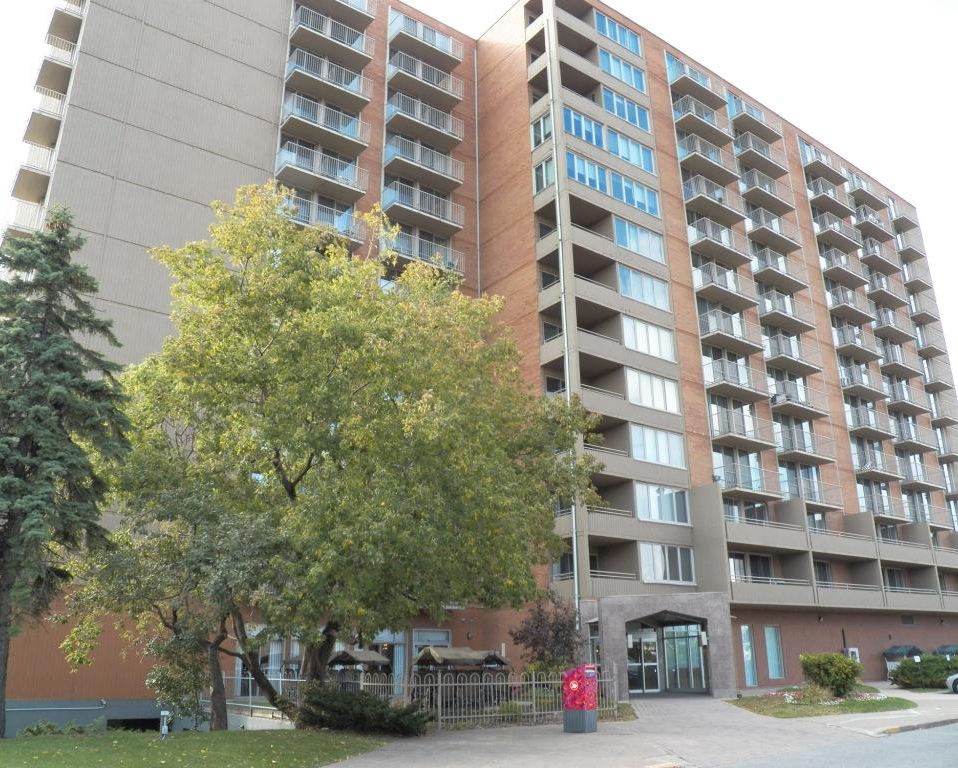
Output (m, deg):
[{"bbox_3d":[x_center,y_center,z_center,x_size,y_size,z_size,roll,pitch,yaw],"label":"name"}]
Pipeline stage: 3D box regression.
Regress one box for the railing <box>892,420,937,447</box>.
[{"bbox_3d":[27.417,3.407,52.033,3.920,1.191,1.040,14,-24,-35],"label":"railing"}]

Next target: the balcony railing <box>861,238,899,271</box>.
[{"bbox_3d":[27.656,-8.686,57.033,3.953,1.197,1.052,14,-24,-35],"label":"balcony railing"}]

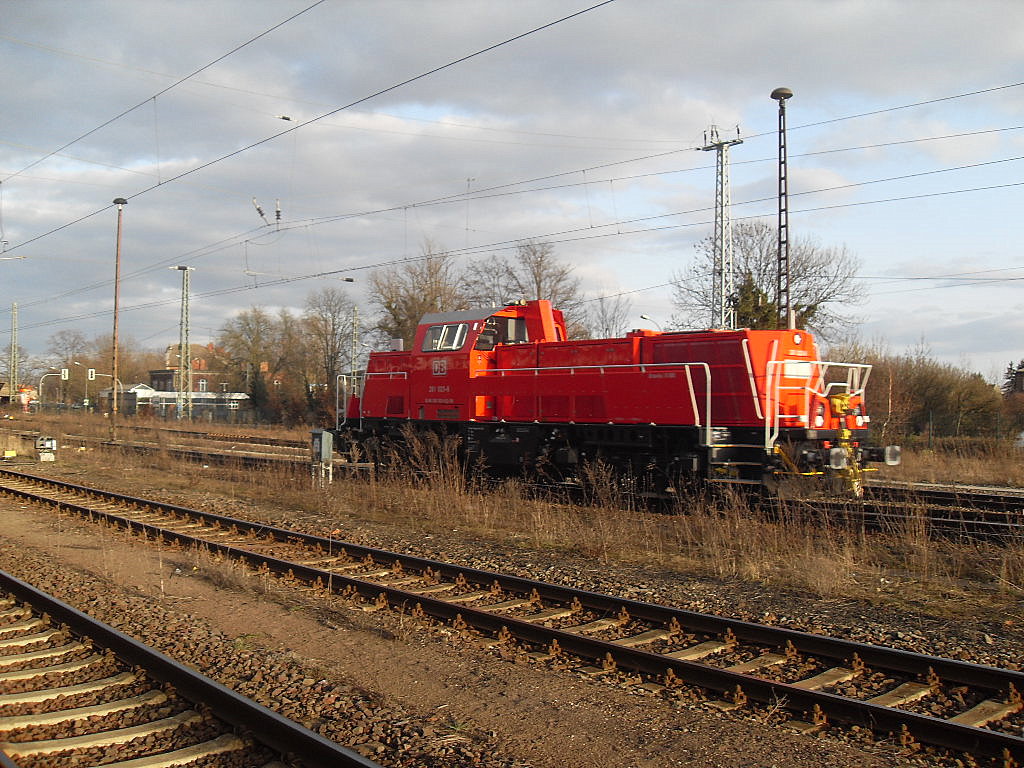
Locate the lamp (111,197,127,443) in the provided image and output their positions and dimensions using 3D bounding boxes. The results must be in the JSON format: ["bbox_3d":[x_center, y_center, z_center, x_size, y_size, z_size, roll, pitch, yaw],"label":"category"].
[{"bbox_3d":[-19.947,-3.308,50.895,0.730,12.300,0.730,0,-1,0],"label":"lamp"}]

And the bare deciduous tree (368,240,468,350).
[{"bbox_3d":[-7.453,-3.984,79.873,8.500,14.860,8.500,0,-1,0],"label":"bare deciduous tree"}]

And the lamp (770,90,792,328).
[{"bbox_3d":[8.722,-3.489,32.395,0.730,12.250,0.730,0,-1,0],"label":"lamp"}]

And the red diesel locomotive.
[{"bbox_3d":[0.901,0.247,23.093,3.050,4.270,15.700,1,-1,-41],"label":"red diesel locomotive"}]

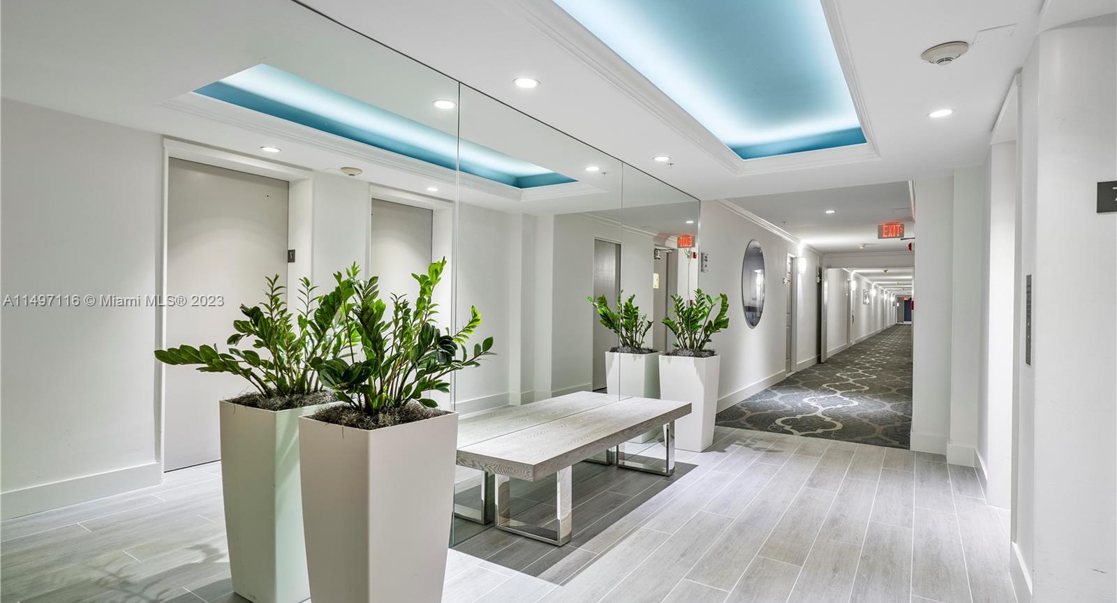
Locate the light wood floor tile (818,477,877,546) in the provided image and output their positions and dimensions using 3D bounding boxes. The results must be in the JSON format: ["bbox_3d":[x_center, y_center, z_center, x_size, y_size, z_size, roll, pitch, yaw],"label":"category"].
[{"bbox_3d":[1.727,1.205,3.102,0.197,0.010,1.179,0,-1,34],"label":"light wood floor tile"}]

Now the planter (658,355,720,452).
[{"bbox_3d":[1.145,0.855,4.557,0.380,0.785,0.380,1,0,34],"label":"planter"}]

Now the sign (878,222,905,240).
[{"bbox_3d":[4.790,-1.007,7.587,0.315,0.195,0.055,1,0,34],"label":"sign"}]

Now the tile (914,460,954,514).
[{"bbox_3d":[2.499,1.218,3.520,0.197,0.010,1.179,0,-1,34],"label":"tile"}]

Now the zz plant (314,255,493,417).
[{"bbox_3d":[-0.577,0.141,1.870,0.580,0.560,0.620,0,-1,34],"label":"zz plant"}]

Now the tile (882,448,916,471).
[{"bbox_3d":[2.647,1.228,4.092,0.197,0.010,0.688,0,-1,34],"label":"tile"}]

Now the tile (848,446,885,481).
[{"bbox_3d":[2.444,1.267,4.169,0.204,0.010,1.099,1,0,34],"label":"tile"}]

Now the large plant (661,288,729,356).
[{"bbox_3d":[1.165,0.175,4.488,0.490,0.560,0.490,1,0,34],"label":"large plant"}]

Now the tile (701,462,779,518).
[{"bbox_3d":[1.228,1.206,3.437,0.197,0.010,1.181,0,-1,34],"label":"tile"}]

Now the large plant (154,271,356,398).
[{"bbox_3d":[-1.143,0.141,2.172,0.620,0.540,0.660,0,-1,34],"label":"large plant"}]

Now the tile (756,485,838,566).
[{"bbox_3d":[1.387,1.245,2.994,0.203,0.010,1.201,1,0,34],"label":"tile"}]

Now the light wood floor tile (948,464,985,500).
[{"bbox_3d":[2.870,1.270,3.726,0.162,0.010,0.843,1,0,34],"label":"light wood floor tile"}]

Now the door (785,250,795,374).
[{"bbox_3d":[4.173,0.264,9.500,0.090,2.100,0.920,0,-1,34],"label":"door"}]

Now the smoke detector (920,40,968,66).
[{"bbox_3d":[1.654,-1.040,2.258,0.166,0.058,0.166,1,0,34],"label":"smoke detector"}]

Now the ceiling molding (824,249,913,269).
[{"bbox_3d":[6.876,-0.925,11.700,1.780,0.360,0.140,1,0,34],"label":"ceiling molding"}]

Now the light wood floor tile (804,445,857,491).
[{"bbox_3d":[2.003,1.219,3.860,0.197,0.010,1.179,0,-1,34],"label":"light wood floor tile"}]

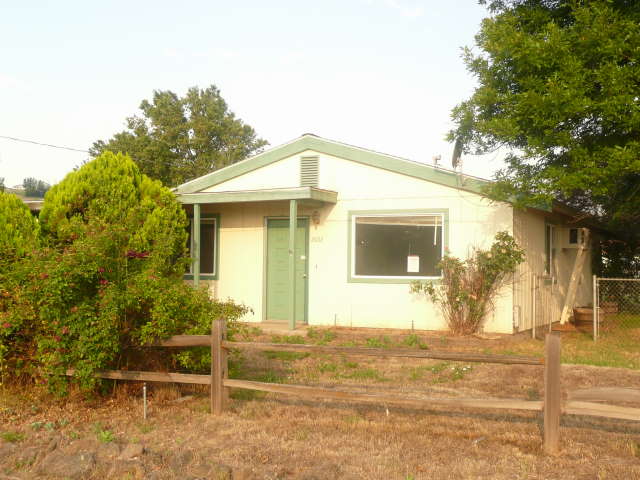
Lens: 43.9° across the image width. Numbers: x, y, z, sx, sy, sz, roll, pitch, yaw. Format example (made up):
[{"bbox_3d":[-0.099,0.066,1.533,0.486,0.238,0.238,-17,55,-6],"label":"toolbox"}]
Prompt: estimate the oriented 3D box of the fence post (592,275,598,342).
[{"bbox_3d":[5.056,1.262,14.600,0.063,1.220,0.063,-1,-3,27],"label":"fence post"}]

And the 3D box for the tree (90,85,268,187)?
[{"bbox_3d":[-6.653,-2.279,36.099,8.700,9.525,8.500,-1,-3,27],"label":"tree"}]

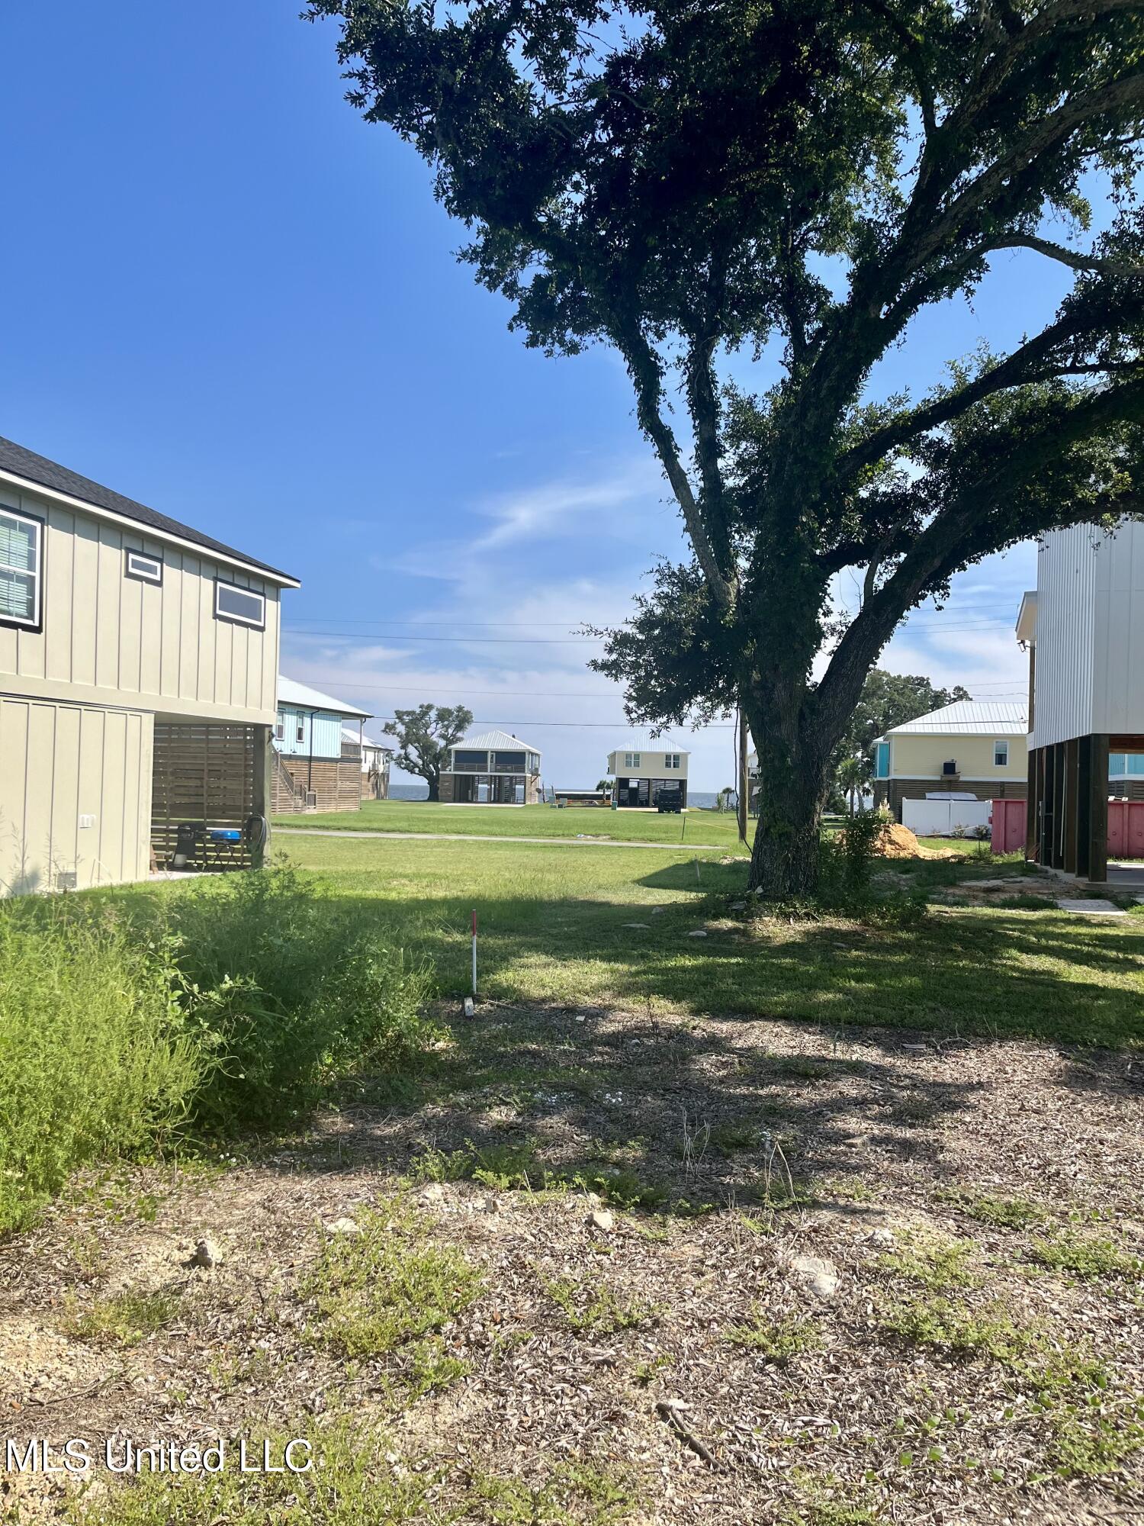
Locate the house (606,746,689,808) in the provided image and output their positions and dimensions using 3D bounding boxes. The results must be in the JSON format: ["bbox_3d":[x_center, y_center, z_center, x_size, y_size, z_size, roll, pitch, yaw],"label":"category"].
[{"bbox_3d":[7.190,0.725,111.000,7.300,7.750,12.000,2,-1,-2],"label":"house"}]

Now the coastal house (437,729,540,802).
[{"bbox_3d":[-8.280,0.554,119.200,8.800,7.600,12.500,1,-1,5],"label":"coastal house"}]

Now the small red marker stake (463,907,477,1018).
[{"bbox_3d":[-0.755,1.490,8.600,0.060,0.770,0.050,2,-1,0],"label":"small red marker stake"}]

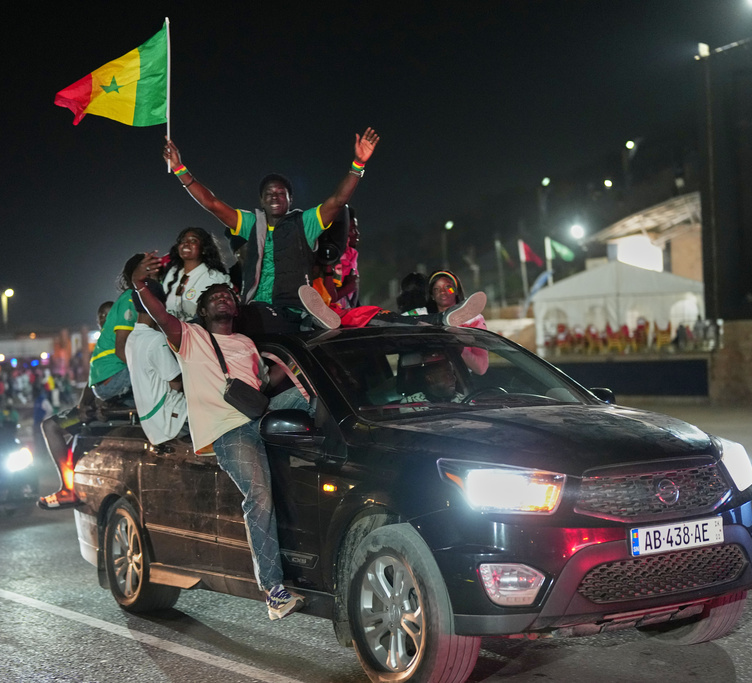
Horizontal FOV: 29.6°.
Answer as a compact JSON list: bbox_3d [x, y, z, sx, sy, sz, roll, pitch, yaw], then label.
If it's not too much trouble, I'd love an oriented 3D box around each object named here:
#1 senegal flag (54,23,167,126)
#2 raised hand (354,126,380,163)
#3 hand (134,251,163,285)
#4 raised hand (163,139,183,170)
[{"bbox_3d":[-1.512,-1.521,8.100,0.630,0.570,0.220,-2,-1,9],"label":"senegal flag"},{"bbox_3d":[-0.048,-1.096,7.950,0.130,0.195,0.070,13,6,1],"label":"raised hand"},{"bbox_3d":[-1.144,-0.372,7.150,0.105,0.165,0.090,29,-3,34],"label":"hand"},{"bbox_3d":[-1.147,-1.055,8.000,0.100,0.180,0.090,-10,3,24],"label":"raised hand"}]

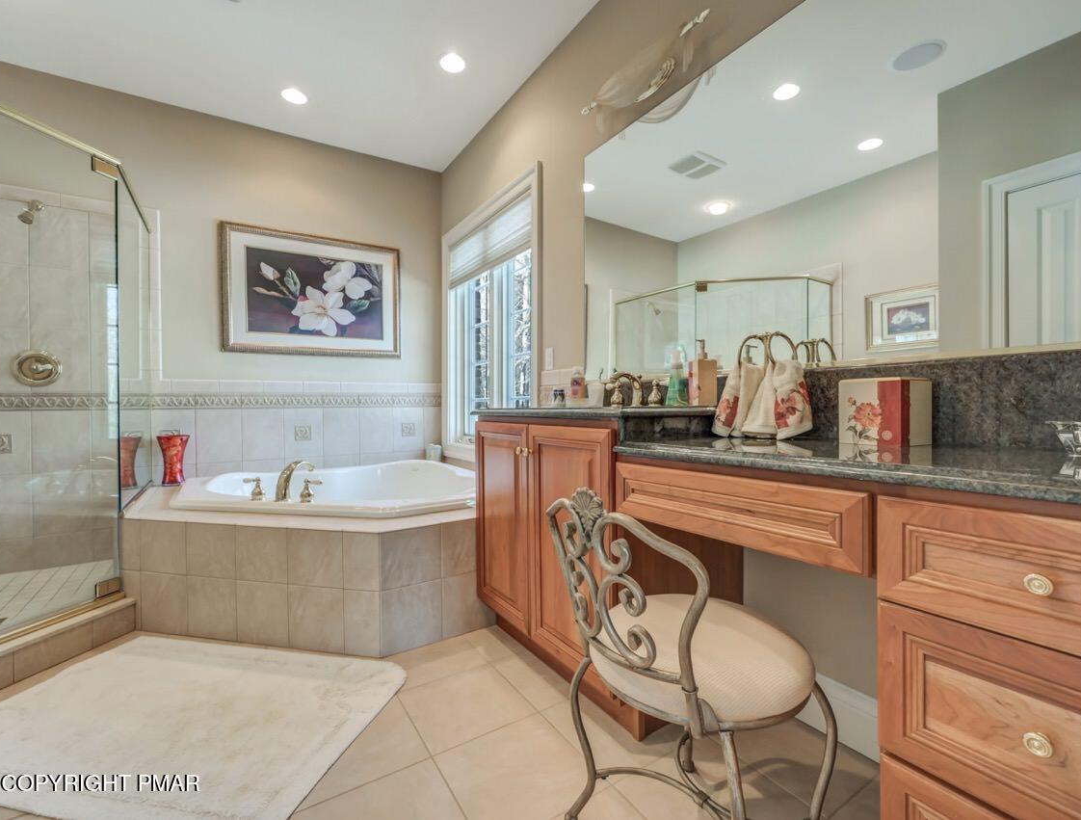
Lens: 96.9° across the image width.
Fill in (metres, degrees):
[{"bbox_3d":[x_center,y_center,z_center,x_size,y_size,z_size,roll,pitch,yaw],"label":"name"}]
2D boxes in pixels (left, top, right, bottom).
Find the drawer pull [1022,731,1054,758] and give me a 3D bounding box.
[{"bbox_3d":[0.624,0.418,0.600,0.027,0.028,0.028,-1,0,-33],"label":"drawer pull"}]

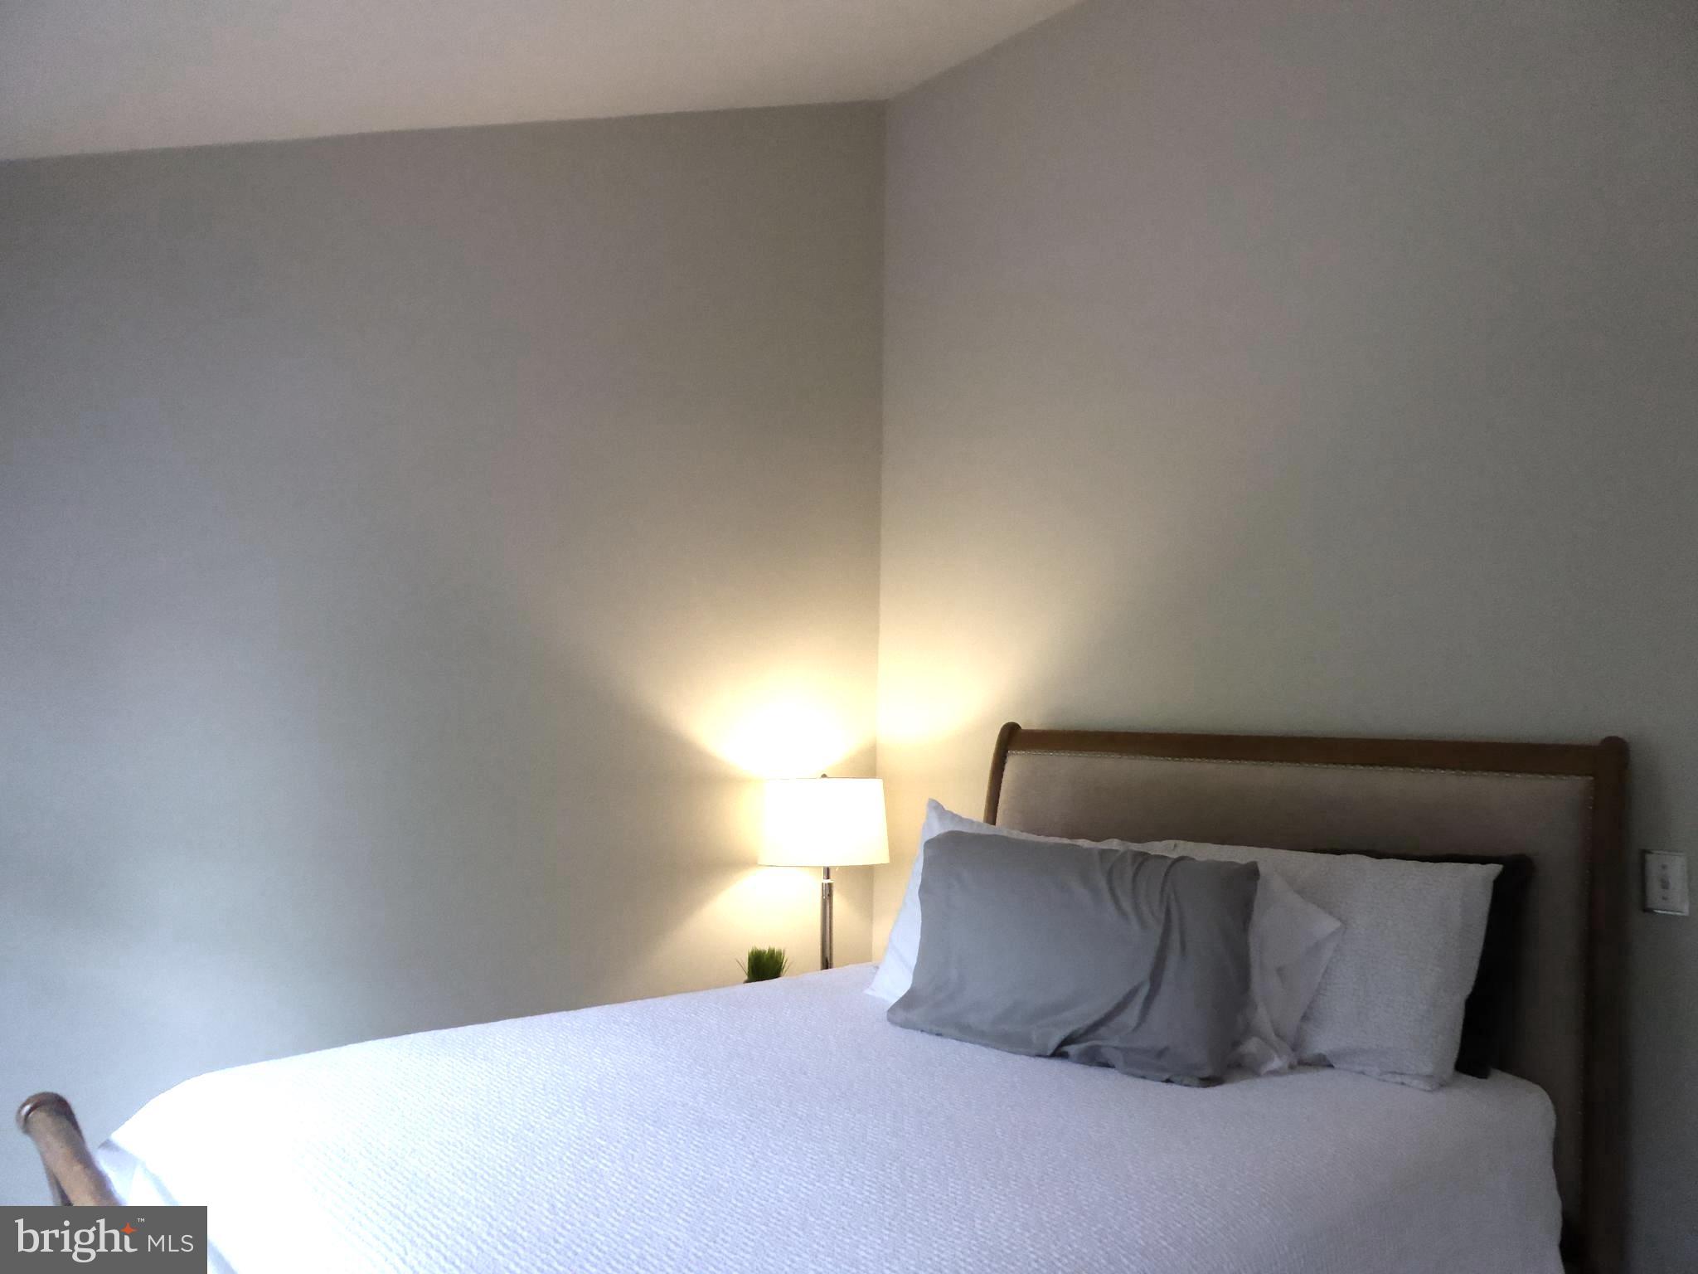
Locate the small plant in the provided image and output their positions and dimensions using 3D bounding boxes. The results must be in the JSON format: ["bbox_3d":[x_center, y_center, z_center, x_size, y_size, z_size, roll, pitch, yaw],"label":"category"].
[{"bbox_3d":[-0.236,0.962,3.458,0.125,0.176,0.125,4,-5,-42],"label":"small plant"}]

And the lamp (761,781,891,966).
[{"bbox_3d":[-0.069,0.732,3.547,0.376,0.651,0.376,1,-4,0],"label":"lamp"}]

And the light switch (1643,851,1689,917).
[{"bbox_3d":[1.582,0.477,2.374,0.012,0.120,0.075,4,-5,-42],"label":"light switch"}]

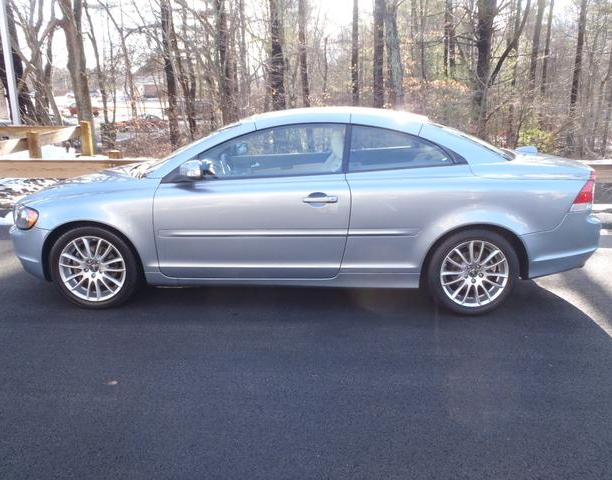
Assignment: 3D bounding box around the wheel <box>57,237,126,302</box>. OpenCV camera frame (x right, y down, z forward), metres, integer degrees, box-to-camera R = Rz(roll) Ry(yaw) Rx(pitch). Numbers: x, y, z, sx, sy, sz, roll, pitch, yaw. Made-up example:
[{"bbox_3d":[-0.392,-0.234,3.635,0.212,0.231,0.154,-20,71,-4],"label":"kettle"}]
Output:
[{"bbox_3d":[-1.488,0.191,3.692,0.465,0.465,0.165,1,13,2],"label":"wheel"}]

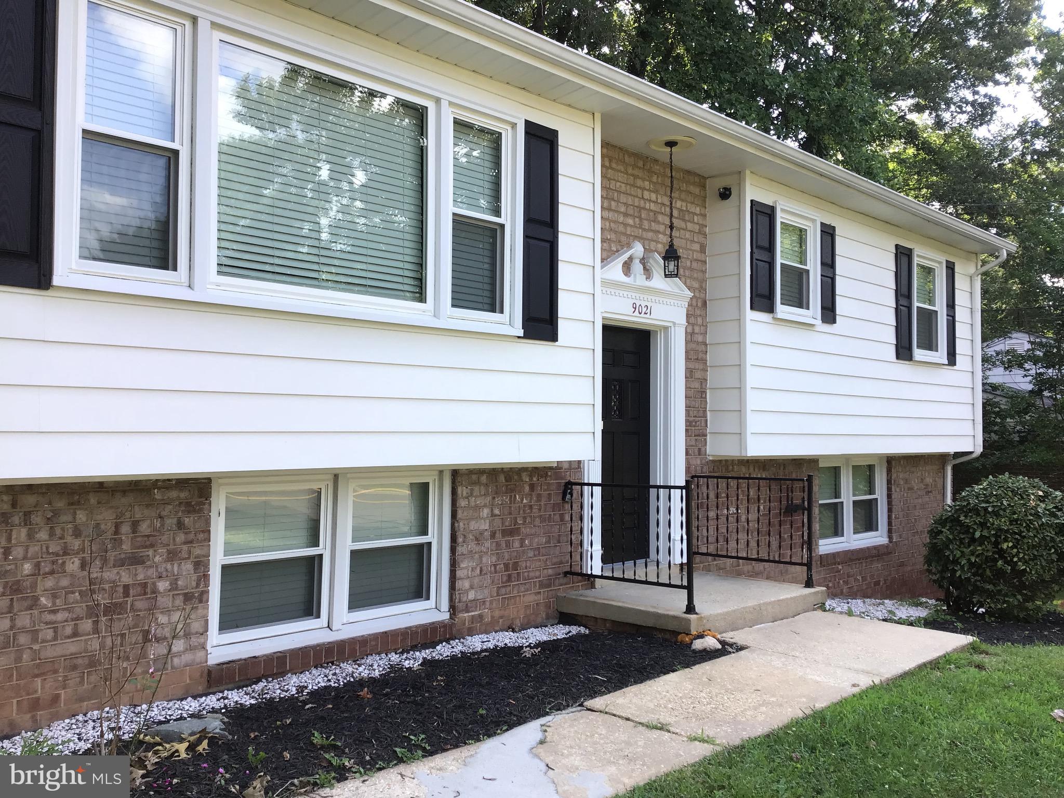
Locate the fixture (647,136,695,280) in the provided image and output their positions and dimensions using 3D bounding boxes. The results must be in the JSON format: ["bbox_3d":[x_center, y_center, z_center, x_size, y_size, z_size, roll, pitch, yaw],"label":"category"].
[{"bbox_3d":[1.130,-1.524,7.715,0.375,1.095,0.375,-1,-3,44],"label":"fixture"}]

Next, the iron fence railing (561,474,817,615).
[{"bbox_3d":[1.289,1.051,7.524,1.163,0.912,1.769,-1,-3,44],"label":"iron fence railing"}]

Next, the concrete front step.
[{"bbox_3d":[1.281,1.568,7.447,1.212,0.125,1.775,-1,-3,44],"label":"concrete front step"}]

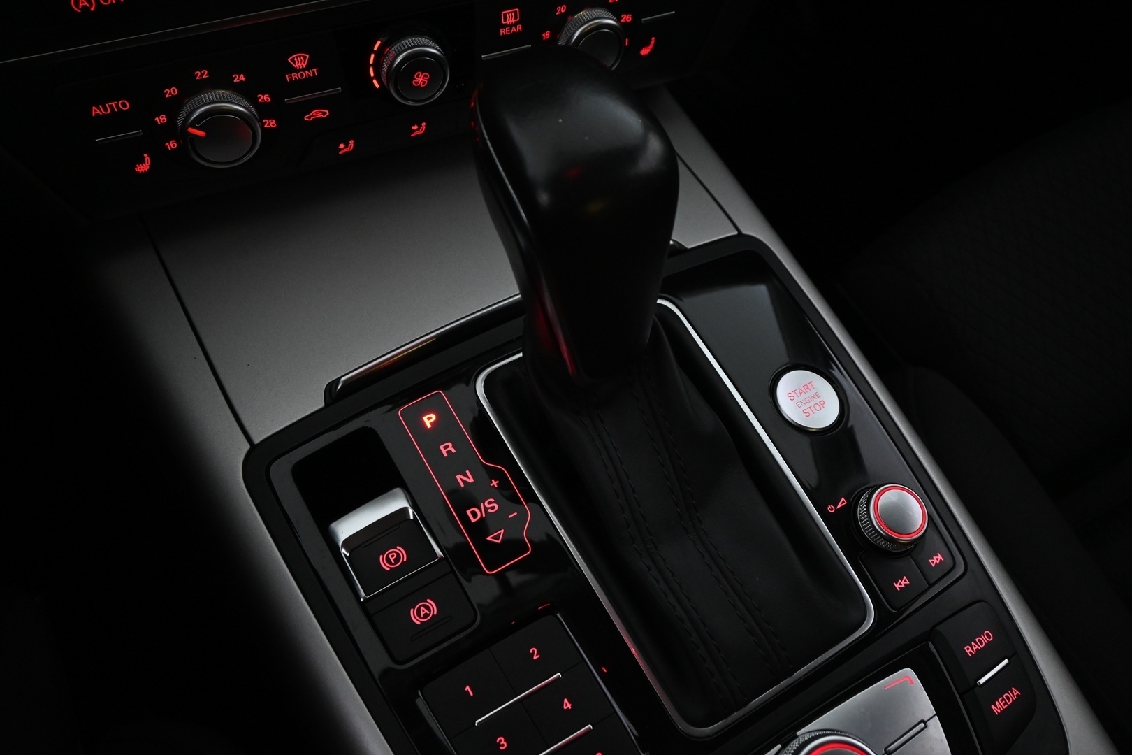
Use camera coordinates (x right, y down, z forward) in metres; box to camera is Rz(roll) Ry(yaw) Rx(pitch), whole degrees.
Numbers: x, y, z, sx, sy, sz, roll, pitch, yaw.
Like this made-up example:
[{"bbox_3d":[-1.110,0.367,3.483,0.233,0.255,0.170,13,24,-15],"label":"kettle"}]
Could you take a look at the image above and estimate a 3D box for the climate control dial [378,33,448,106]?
[{"bbox_3d":[-0.058,-0.118,0.333,0.027,0.027,0.009,-19,56,-16],"label":"climate control dial"}]

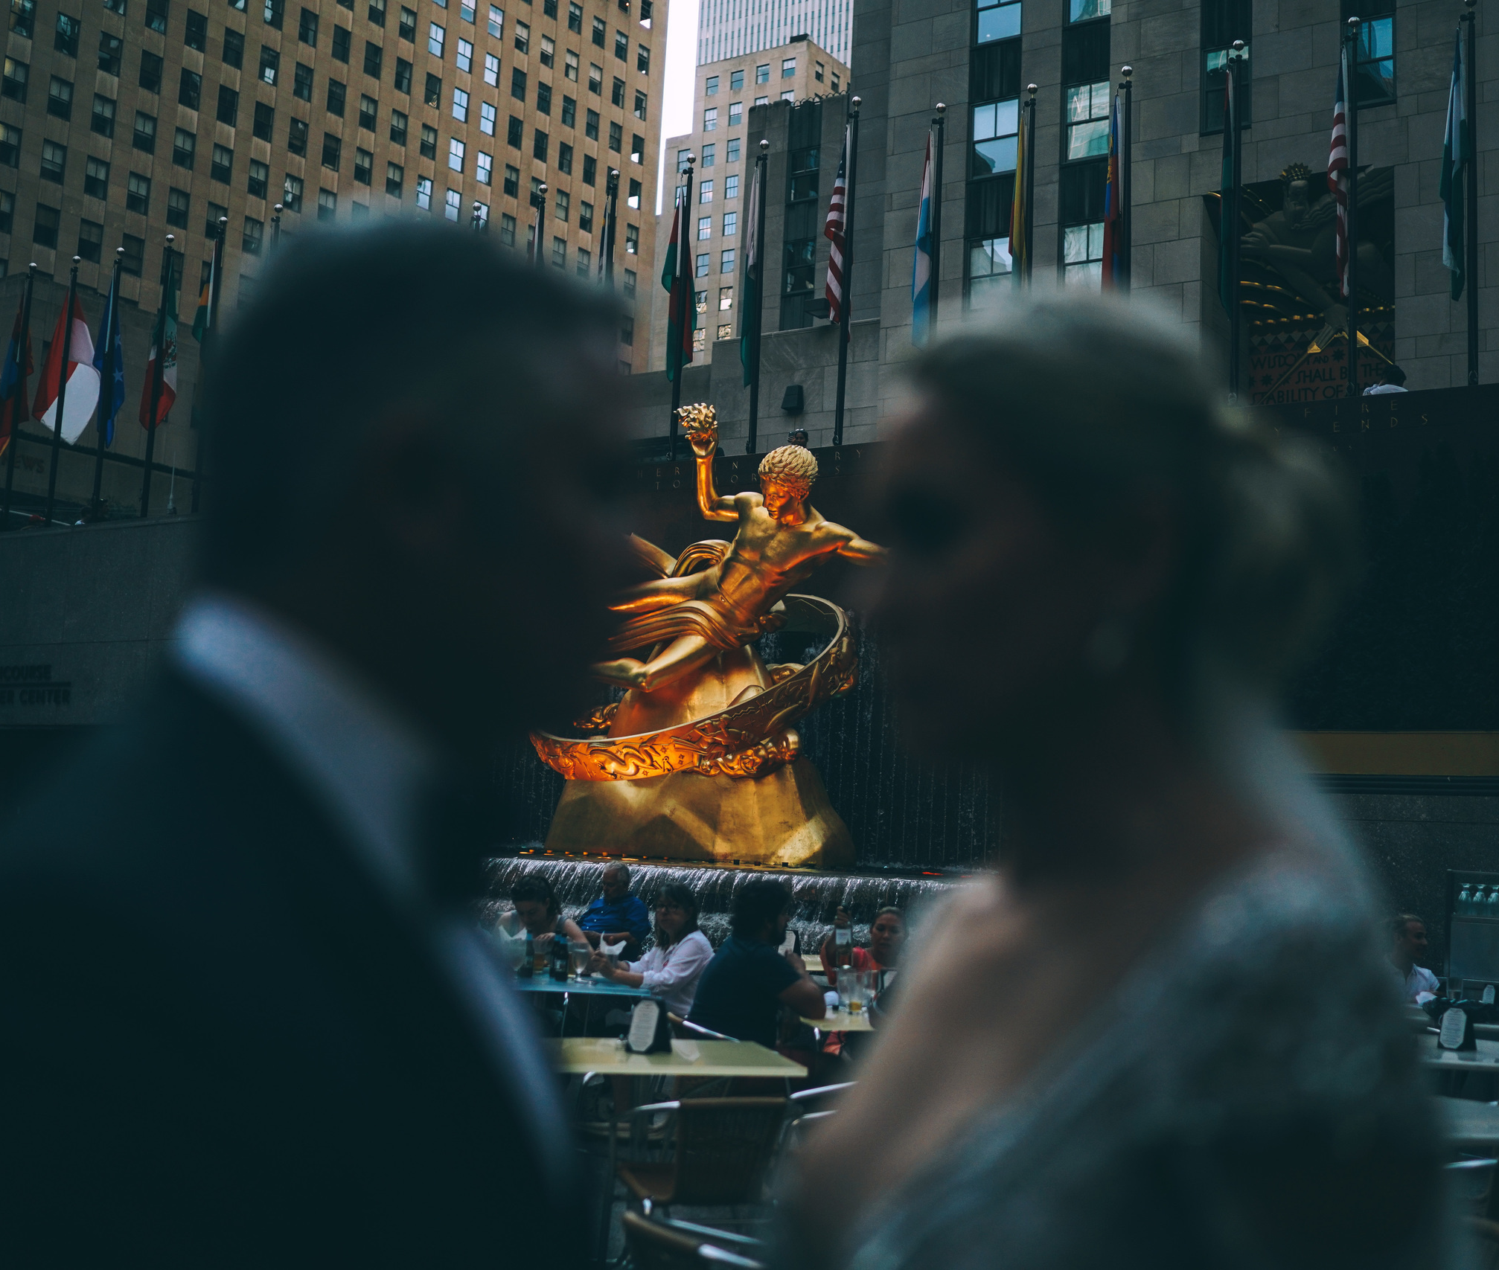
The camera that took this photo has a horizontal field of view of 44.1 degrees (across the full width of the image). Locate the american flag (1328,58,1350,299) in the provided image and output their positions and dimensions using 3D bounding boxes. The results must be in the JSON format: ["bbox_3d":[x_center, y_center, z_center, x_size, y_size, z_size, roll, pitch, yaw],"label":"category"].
[{"bbox_3d":[6.252,-4.837,19.620,0.300,2.587,0.300,-1,-8,31],"label":"american flag"}]

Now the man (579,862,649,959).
[{"bbox_3d":[-0.880,1.970,10.900,0.550,1.260,0.800,-2,-8,38],"label":"man"}]

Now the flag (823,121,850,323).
[{"bbox_3d":[1.072,-5.081,22.800,0.360,2.508,0.300,-1,-8,31],"label":"flag"}]

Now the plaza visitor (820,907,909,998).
[{"bbox_3d":[0.648,1.991,9.236,0.600,1.240,0.820,1,-7,14],"label":"plaza visitor"}]

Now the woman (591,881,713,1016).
[{"bbox_3d":[-0.520,1.868,9.150,0.750,1.270,0.500,5,-7,-17],"label":"woman"}]

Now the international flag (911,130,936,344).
[{"bbox_3d":[2.273,-5.116,24.158,0.420,3.054,0.380,2,-7,5],"label":"international flag"}]

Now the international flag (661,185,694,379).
[{"bbox_3d":[-1.032,-5.100,26.511,0.460,3.010,0.400,3,-7,-3],"label":"international flag"}]

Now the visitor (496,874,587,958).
[{"bbox_3d":[-1.118,1.926,9.636,0.540,1.280,0.820,4,-7,-6],"label":"visitor"}]

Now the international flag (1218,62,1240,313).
[{"bbox_3d":[5.254,-4.948,20.304,0.280,2.759,0.300,-1,-8,31],"label":"international flag"}]

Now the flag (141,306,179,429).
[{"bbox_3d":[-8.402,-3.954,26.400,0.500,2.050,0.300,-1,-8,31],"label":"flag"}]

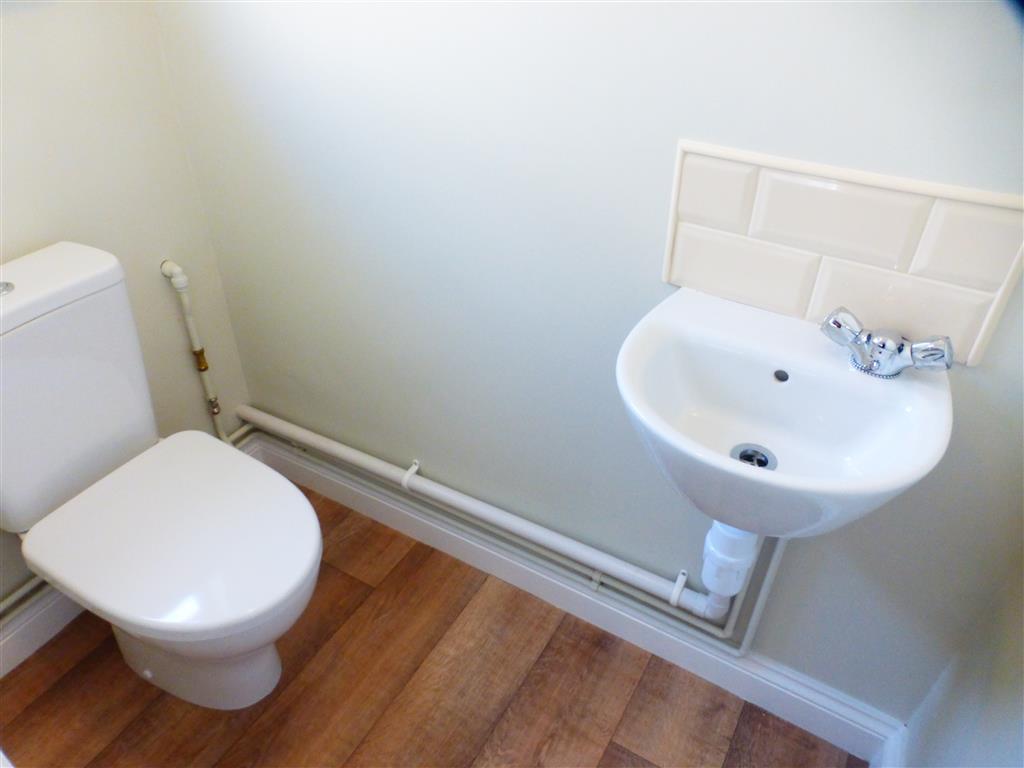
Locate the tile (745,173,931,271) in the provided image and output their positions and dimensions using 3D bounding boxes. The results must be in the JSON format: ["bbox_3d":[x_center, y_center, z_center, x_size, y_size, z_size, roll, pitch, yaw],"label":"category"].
[{"bbox_3d":[0.408,-0.208,0.900,0.200,0.100,0.010,19,39,24],"label":"tile"}]

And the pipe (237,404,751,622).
[{"bbox_3d":[-0.148,0.248,1.588,1.265,0.085,0.044,19,39,24],"label":"pipe"}]

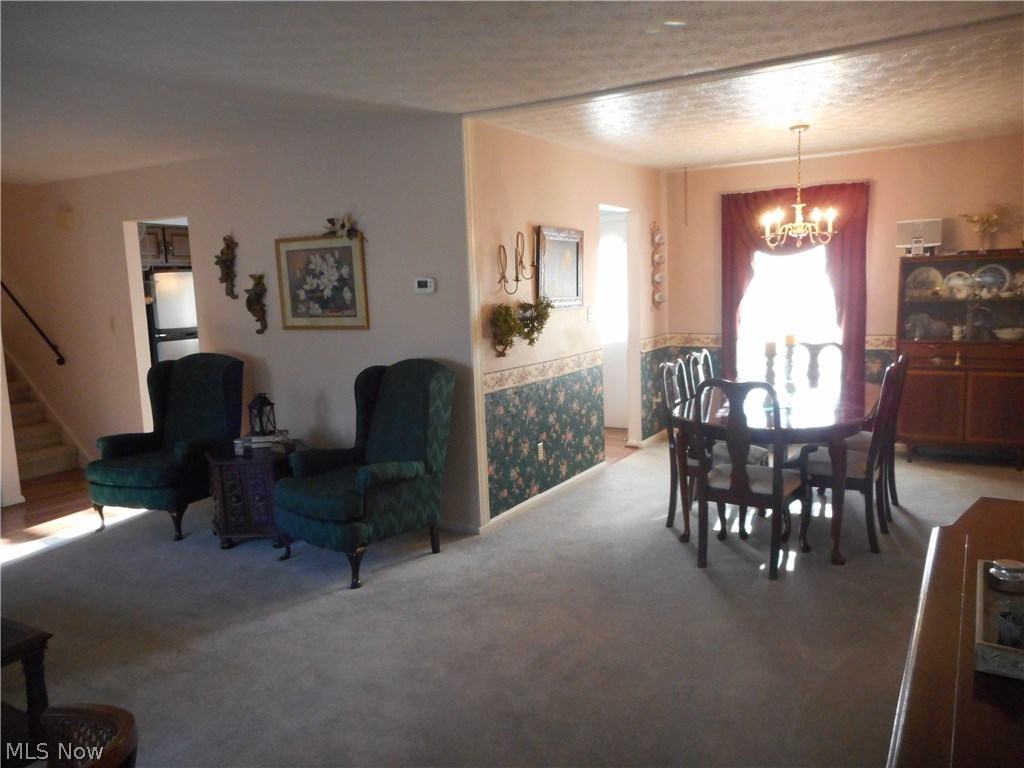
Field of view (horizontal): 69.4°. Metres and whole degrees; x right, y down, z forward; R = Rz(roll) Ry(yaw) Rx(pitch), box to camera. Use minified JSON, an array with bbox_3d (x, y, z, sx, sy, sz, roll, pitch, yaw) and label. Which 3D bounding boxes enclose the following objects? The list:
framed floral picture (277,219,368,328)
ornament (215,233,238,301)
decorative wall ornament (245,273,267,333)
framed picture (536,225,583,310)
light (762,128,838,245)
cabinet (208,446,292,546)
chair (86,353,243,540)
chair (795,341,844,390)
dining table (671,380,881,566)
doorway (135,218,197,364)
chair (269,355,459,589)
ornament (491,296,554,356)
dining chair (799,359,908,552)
[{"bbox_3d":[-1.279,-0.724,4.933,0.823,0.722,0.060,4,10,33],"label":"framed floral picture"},{"bbox_3d":[-2.090,-0.850,5.417,0.175,0.440,0.085,4,10,33],"label":"ornament"},{"bbox_3d":[-1.785,-0.549,5.141,0.170,0.420,0.080,3,10,32],"label":"decorative wall ornament"},{"bbox_3d":[0.347,-0.814,5.168,0.045,0.549,0.593,3,10,32],"label":"framed picture"},{"bbox_3d":[1.865,-1.273,4.791,0.470,0.770,0.470,3,10,32],"label":"light"},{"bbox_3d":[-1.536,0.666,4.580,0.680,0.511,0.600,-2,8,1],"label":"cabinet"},{"bbox_3d":[-2.230,0.367,4.848,0.760,1.070,0.800,1,9,18],"label":"chair"},{"bbox_3d":[2.050,0.219,5.162,0.570,1.000,0.580,3,10,32],"label":"chair"},{"bbox_3d":[1.678,0.452,4.563,1.029,0.745,2.006,3,10,32],"label":"dining table"},{"bbox_3d":[-2.670,-0.255,5.857,0.842,2.035,0.130,3,10,32],"label":"doorway"},{"bbox_3d":[-0.824,0.429,4.114,0.760,1.070,0.800,5,11,40],"label":"chair"},{"bbox_3d":[0.069,-0.368,4.644,0.180,0.334,0.486,3,10,32],"label":"ornament"},{"bbox_3d":[1.849,0.382,4.158,0.540,0.985,0.490,3,10,32],"label":"dining chair"}]

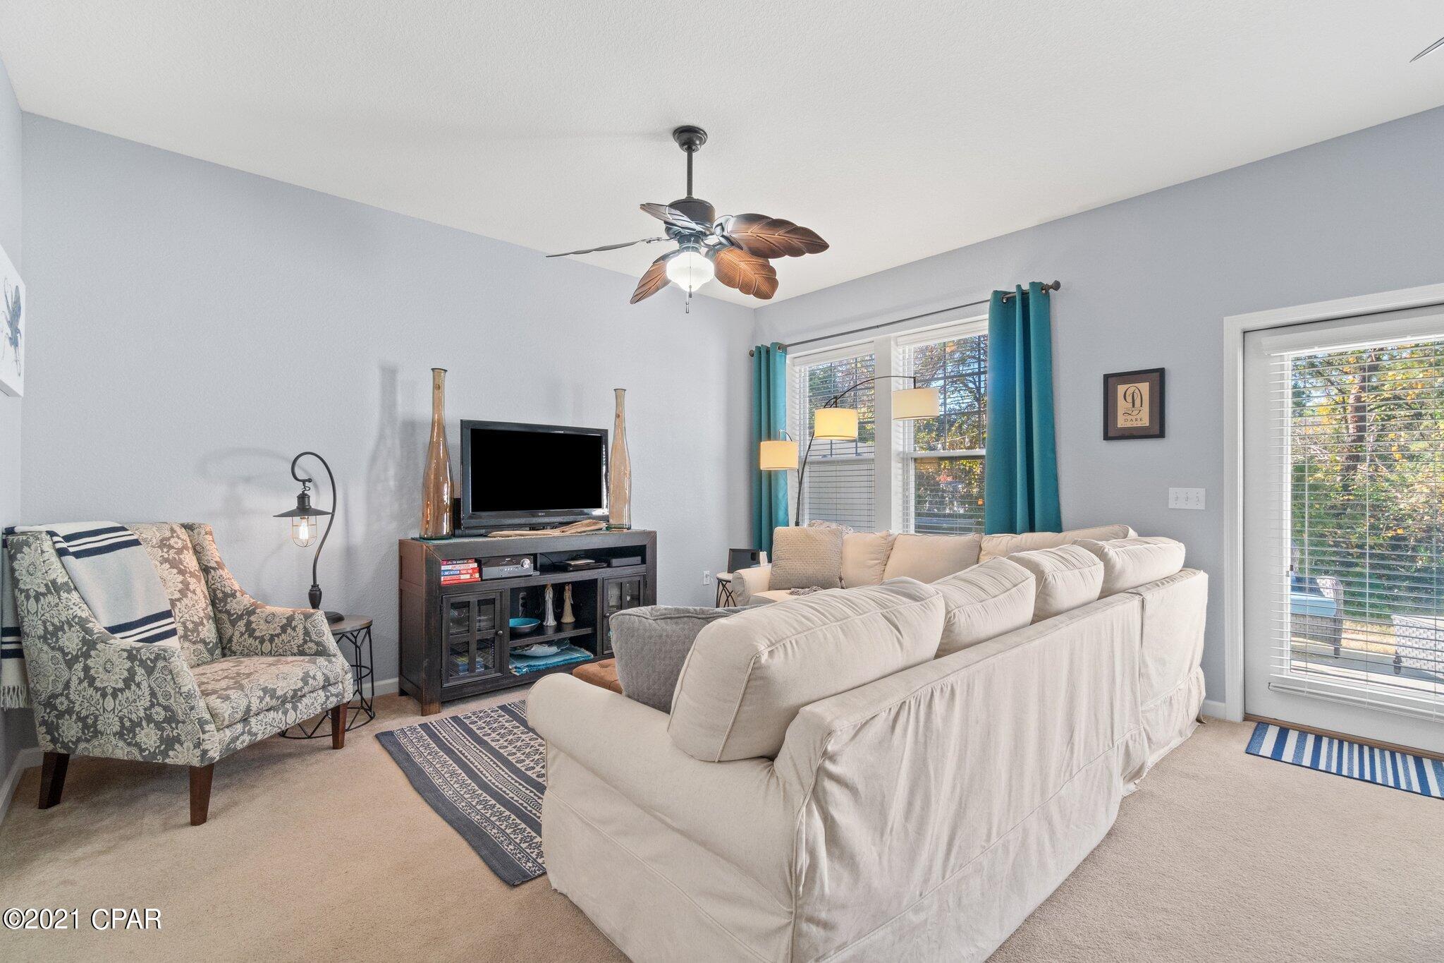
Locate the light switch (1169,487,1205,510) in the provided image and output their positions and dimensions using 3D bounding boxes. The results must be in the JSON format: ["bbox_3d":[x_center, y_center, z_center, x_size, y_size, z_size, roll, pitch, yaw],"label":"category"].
[{"bbox_3d":[2.485,0.092,3.218,0.012,0.113,0.158,0,0,-43],"label":"light switch"}]

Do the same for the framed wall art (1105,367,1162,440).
[{"bbox_3d":[2.315,-0.429,3.388,0.025,0.391,0.295,0,0,-43],"label":"framed wall art"}]

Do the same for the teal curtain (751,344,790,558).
[{"bbox_3d":[0.426,-0.029,5.315,0.109,2.356,0.446,0,0,-43],"label":"teal curtain"}]

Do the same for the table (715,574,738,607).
[{"bbox_3d":[0.149,0.977,4.506,0.416,0.525,0.416,0,0,-42],"label":"table"}]

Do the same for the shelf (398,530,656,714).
[{"bbox_3d":[-1.161,0.789,3.854,1.534,0.905,0.416,0,0,-42],"label":"shelf"}]

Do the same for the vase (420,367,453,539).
[{"bbox_3d":[-1.646,-0.150,3.471,0.183,0.980,0.183,0,0,-42],"label":"vase"}]

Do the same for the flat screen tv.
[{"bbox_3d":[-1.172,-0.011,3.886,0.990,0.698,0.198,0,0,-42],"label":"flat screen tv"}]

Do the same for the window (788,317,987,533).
[{"bbox_3d":[1.237,-0.239,4.595,0.099,1.752,1.841,0,0,-43],"label":"window"}]

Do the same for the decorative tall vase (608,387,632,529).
[{"bbox_3d":[-0.726,-0.162,4.303,0.153,1.000,0.153,0,0,0],"label":"decorative tall vase"}]

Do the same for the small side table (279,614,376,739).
[{"bbox_3d":[-2.033,0.989,3.112,0.416,0.510,0.416,0,0,-42],"label":"small side table"}]

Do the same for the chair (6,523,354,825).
[{"bbox_3d":[-2.222,0.724,2.557,0.861,1.040,0.723,0,0,9],"label":"chair"}]

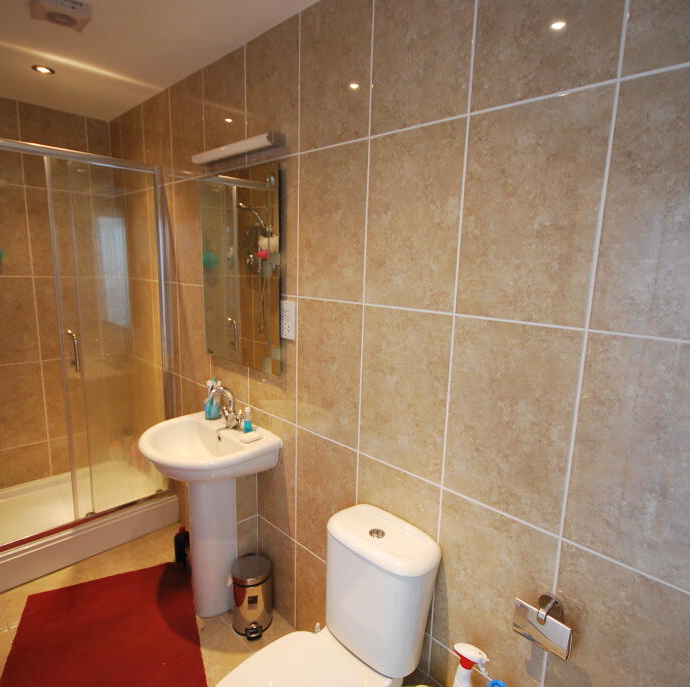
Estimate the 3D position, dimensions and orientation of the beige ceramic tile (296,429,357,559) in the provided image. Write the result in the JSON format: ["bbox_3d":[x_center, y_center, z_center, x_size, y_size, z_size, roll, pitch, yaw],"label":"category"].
[{"bbox_3d":[-0.077,0.603,1.640,0.325,0.506,0.010,11,14,42],"label":"beige ceramic tile"}]

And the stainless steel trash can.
[{"bbox_3d":[-0.398,1.098,1.849,0.172,0.258,0.195,-1,11,-17],"label":"stainless steel trash can"}]

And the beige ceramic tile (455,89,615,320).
[{"bbox_3d":[0.431,-0.304,1.017,0.328,0.509,0.012,11,14,42],"label":"beige ceramic tile"}]

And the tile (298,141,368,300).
[{"bbox_3d":[-0.045,-0.398,1.459,0.328,0.509,0.012,11,14,42],"label":"tile"}]

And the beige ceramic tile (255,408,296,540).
[{"bbox_3d":[-0.303,0.557,1.850,0.292,0.506,0.010,11,14,42],"label":"beige ceramic tile"}]

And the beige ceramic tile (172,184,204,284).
[{"bbox_3d":[-0.761,-0.540,2.119,0.325,0.506,0.010,11,14,42],"label":"beige ceramic tile"}]

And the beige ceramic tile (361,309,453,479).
[{"bbox_3d":[0.177,0.150,1.328,0.328,0.509,0.012,11,14,42],"label":"beige ceramic tile"}]

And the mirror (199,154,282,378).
[{"bbox_3d":[-0.451,-0.313,1.834,0.585,0.805,0.022,11,14,42],"label":"mirror"}]

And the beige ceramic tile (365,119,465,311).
[{"bbox_3d":[0.190,-0.350,1.236,0.325,0.506,0.010,11,14,42],"label":"beige ceramic tile"}]

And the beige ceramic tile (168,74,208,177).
[{"bbox_3d":[-0.745,-1.013,2.035,0.328,0.453,0.012,11,14,42],"label":"beige ceramic tile"}]

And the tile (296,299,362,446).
[{"bbox_3d":[-0.062,0.102,1.548,0.325,0.506,0.010,11,14,42],"label":"tile"}]

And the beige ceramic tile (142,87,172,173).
[{"bbox_3d":[-0.985,-1.059,2.254,0.325,0.447,0.010,11,14,42],"label":"beige ceramic tile"}]

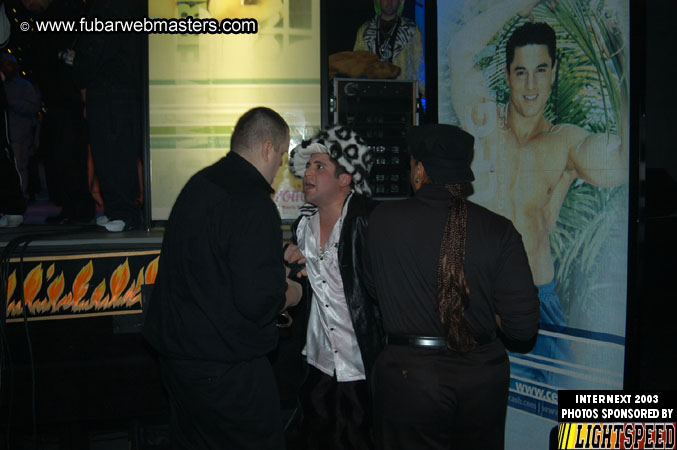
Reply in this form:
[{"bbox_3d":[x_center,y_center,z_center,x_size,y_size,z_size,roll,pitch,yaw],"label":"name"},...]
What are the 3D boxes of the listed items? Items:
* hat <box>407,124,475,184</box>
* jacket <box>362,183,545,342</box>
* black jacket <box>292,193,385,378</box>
[{"bbox_3d":[0.347,-0.243,2.300,0.220,0.160,0.260,-2,12,-30],"label":"hat"},{"bbox_3d":[0.398,0.141,2.360,0.580,0.560,0.380,-1,2,-9],"label":"jacket"},{"bbox_3d":[0.000,0.227,2.500,0.500,0.720,0.320,-3,3,38],"label":"black jacket"}]

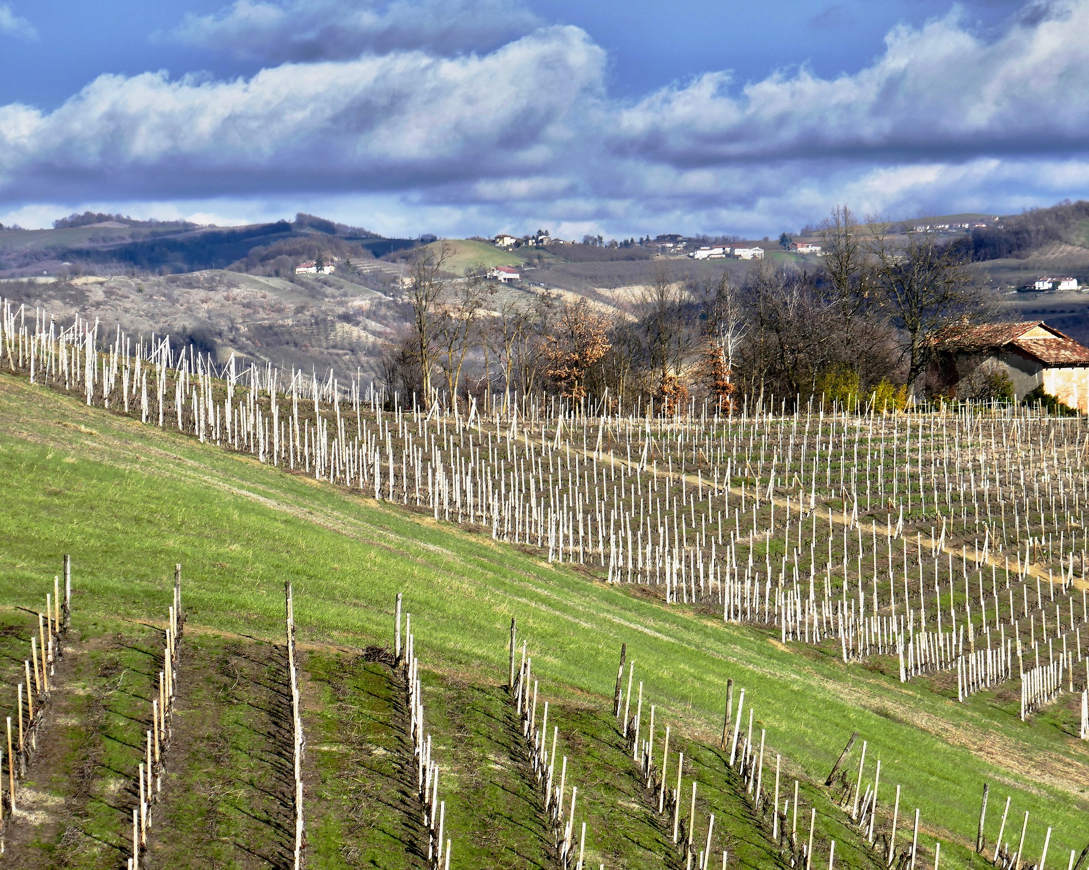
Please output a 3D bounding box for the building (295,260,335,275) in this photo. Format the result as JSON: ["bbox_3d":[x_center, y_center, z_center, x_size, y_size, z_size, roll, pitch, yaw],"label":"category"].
[{"bbox_3d":[-107.821,-78.501,2300.000,17.500,6.800,9.000,0,1,14],"label":"building"}]

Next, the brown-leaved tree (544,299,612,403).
[{"bbox_3d":[2.283,-5.605,332.000,4.630,7.200,4.400,0,1,0],"label":"brown-leaved tree"}]

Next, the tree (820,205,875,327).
[{"bbox_3d":[22.695,-9.933,368.000,4.400,14.800,4.200,0,1,0],"label":"tree"}]

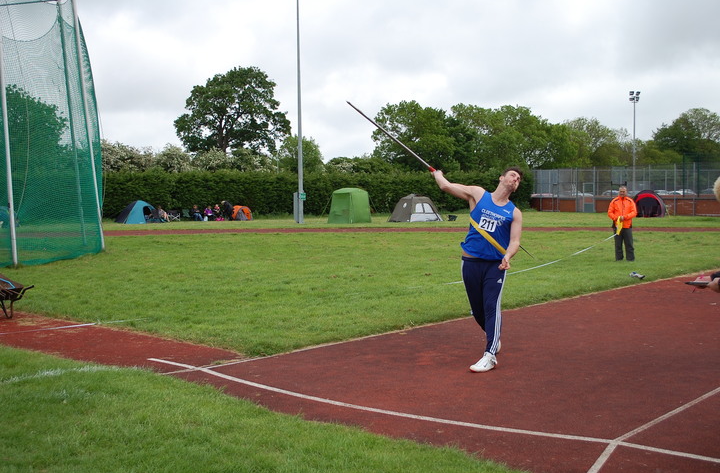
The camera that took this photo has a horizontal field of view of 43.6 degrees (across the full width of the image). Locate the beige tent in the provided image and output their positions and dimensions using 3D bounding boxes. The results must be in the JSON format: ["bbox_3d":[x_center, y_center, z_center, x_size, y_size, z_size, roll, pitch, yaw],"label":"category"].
[{"bbox_3d":[3.550,-1.830,59.000,2.650,1.750,2.600,-2,3,-33],"label":"beige tent"}]

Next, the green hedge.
[{"bbox_3d":[-2.900,-3.385,72.500,36.000,3.800,2.200,-1,2,-15],"label":"green hedge"}]

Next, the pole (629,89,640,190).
[{"bbox_3d":[28.109,-8.902,92.000,1.200,12.300,0.800,0,3,18],"label":"pole"}]

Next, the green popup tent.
[{"bbox_3d":[-0.650,-1.902,56.200,1.950,2.180,1.950,2,3,39],"label":"green popup tent"}]

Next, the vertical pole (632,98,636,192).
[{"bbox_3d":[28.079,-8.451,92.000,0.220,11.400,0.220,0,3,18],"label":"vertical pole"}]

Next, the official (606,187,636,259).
[{"bbox_3d":[6.350,-0.319,21.750,0.750,1.830,0.450,0,3,16],"label":"official"}]

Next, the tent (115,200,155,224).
[{"bbox_3d":[-14.550,-1.631,59.300,2.600,1.550,2.200,-2,3,-30],"label":"tent"}]

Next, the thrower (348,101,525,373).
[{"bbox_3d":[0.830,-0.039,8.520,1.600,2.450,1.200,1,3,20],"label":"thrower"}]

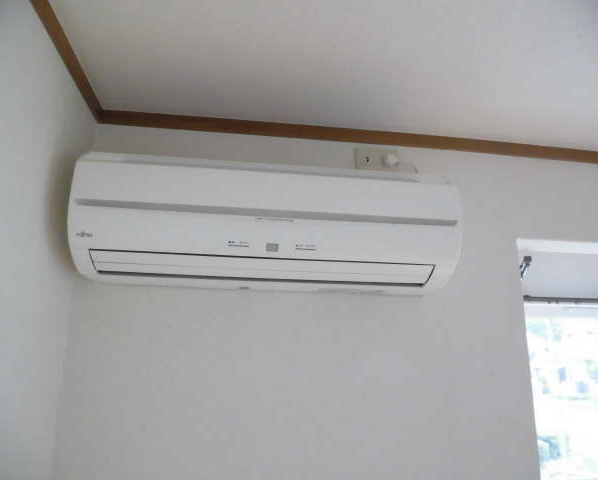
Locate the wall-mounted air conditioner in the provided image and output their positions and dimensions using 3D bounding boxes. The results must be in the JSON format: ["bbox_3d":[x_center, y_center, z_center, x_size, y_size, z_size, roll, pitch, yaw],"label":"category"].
[{"bbox_3d":[-0.056,-0.035,0.995,0.791,0.266,0.200,3,-14,-9],"label":"wall-mounted air conditioner"}]

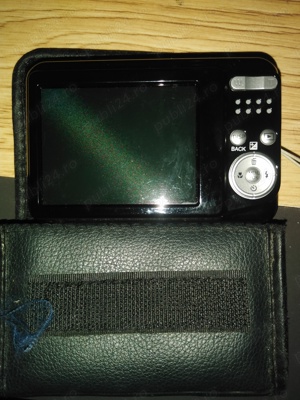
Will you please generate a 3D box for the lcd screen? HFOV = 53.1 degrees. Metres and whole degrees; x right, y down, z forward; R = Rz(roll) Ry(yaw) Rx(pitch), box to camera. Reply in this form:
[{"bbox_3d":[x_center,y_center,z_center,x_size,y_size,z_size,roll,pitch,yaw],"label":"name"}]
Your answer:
[{"bbox_3d":[-0.011,-0.019,0.107,0.056,0.003,0.043,-1,88,0],"label":"lcd screen"}]

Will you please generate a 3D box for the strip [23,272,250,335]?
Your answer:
[{"bbox_3d":[-0.004,0.037,0.108,0.080,0.002,0.022,-1,88,0],"label":"strip"}]

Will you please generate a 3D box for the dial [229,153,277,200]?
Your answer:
[{"bbox_3d":[0.037,-0.009,0.107,0.017,0.003,0.017,-1,88,0],"label":"dial"}]

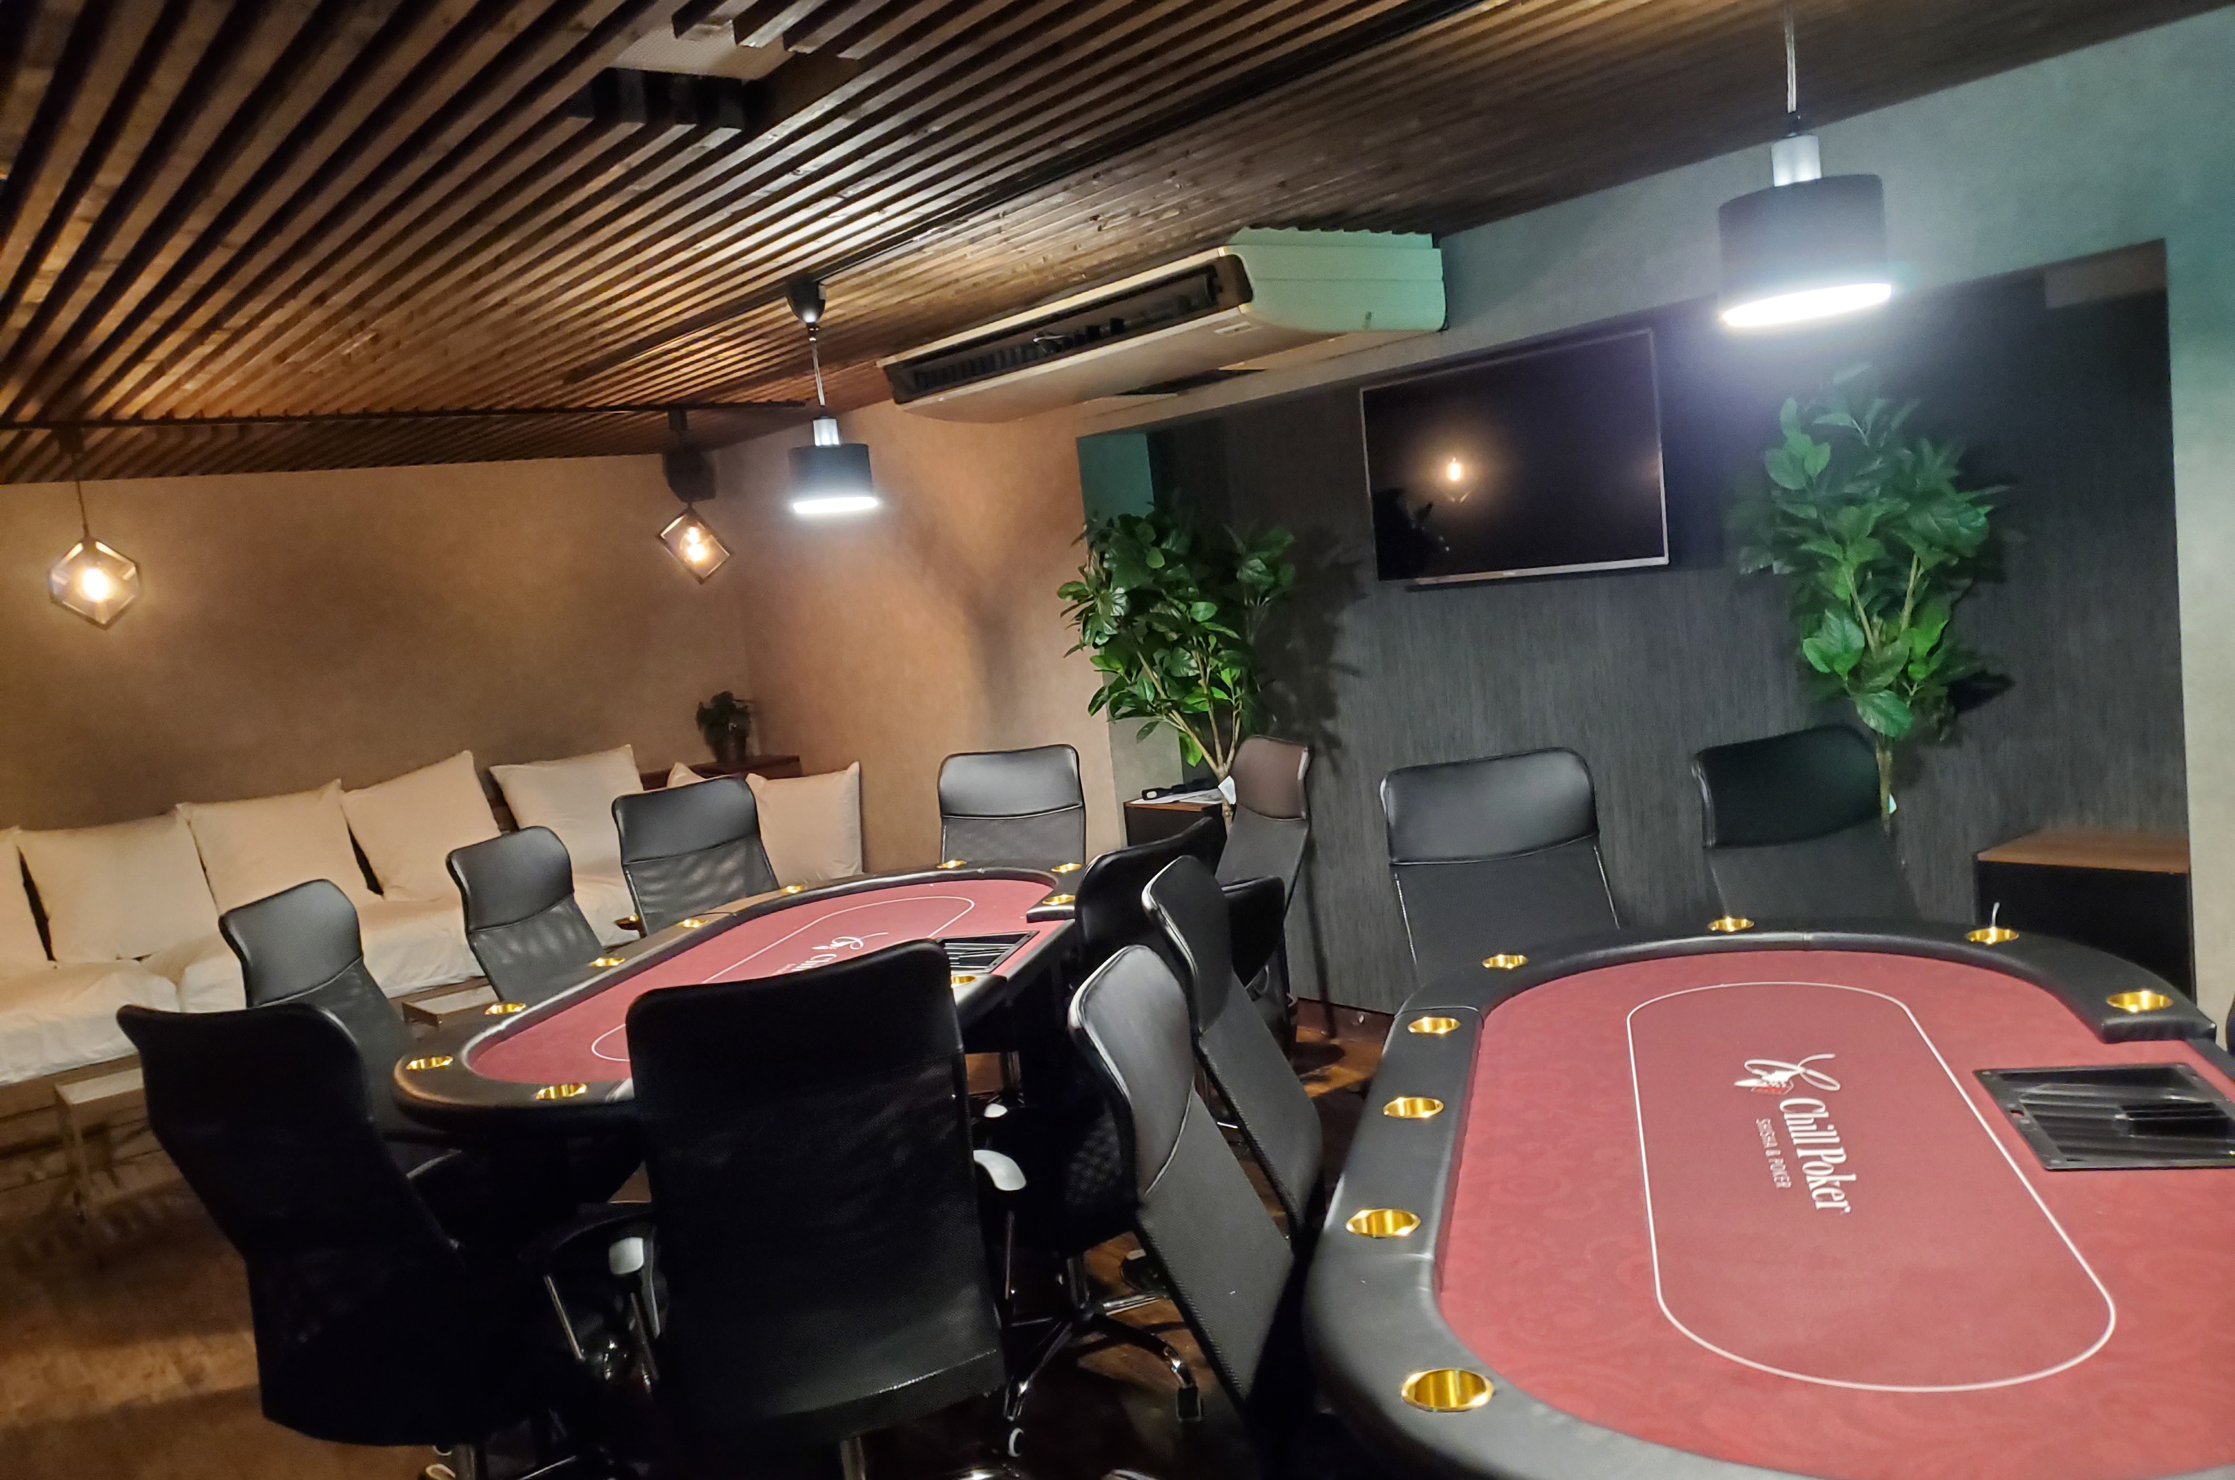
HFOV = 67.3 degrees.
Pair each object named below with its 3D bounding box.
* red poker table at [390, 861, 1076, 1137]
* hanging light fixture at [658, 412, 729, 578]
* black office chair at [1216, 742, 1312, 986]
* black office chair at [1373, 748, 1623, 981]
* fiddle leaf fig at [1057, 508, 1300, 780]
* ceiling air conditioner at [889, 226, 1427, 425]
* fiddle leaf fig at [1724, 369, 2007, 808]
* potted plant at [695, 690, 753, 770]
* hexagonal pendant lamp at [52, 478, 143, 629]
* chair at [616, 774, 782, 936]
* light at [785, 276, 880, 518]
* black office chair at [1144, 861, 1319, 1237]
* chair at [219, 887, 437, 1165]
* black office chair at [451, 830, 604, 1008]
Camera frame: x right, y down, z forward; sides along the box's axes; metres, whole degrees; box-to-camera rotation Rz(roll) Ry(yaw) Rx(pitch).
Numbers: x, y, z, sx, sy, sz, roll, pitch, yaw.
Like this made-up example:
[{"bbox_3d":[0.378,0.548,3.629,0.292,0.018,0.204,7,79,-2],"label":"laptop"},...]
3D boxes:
[{"bbox_3d":[-0.739,0.914,4.236,1.280,0.785,2.305,-5,6,15],"label":"red poker table"},{"bbox_3d":[-1.441,-0.833,5.700,0.250,0.570,0.250,-8,6,-13],"label":"hanging light fixture"},{"bbox_3d":[0.177,0.568,4.285,0.630,1.080,0.610,-9,7,-21],"label":"black office chair"},{"bbox_3d":[0.875,0.601,3.345,0.610,1.080,0.630,-7,7,-5],"label":"black office chair"},{"bbox_3d":[0.261,0.146,5.127,0.570,1.705,0.620,-11,8,-36],"label":"fiddle leaf fig"},{"bbox_3d":[0.048,-1.098,4.573,0.705,0.235,1.570,-11,8,-36],"label":"ceiling air conditioner"},{"bbox_3d":[1.580,0.145,3.466,0.490,1.805,0.520,-11,8,-36],"label":"fiddle leaf fig"},{"bbox_3d":[-1.642,-0.040,7.000,0.240,0.330,0.240,-8,6,-13],"label":"potted plant"},{"bbox_3d":[-3.053,-0.578,4.996,0.265,0.495,0.265,-11,8,-36],"label":"hexagonal pendant lamp"},{"bbox_3d":[-1.272,0.694,5.533,0.610,1.070,0.620,-11,7,-34],"label":"chair"},{"bbox_3d":[-0.680,-0.786,3.872,0.195,0.540,0.195,-11,8,-36],"label":"light"},{"bbox_3d":[0.418,0.764,3.035,0.620,1.070,0.610,-5,6,11],"label":"black office chair"},{"bbox_3d":[-1.760,0.893,4.174,0.620,1.070,0.610,-6,6,8],"label":"chair"},{"bbox_3d":[-1.470,0.794,4.802,0.620,1.070,0.610,-4,6,19],"label":"black office chair"}]

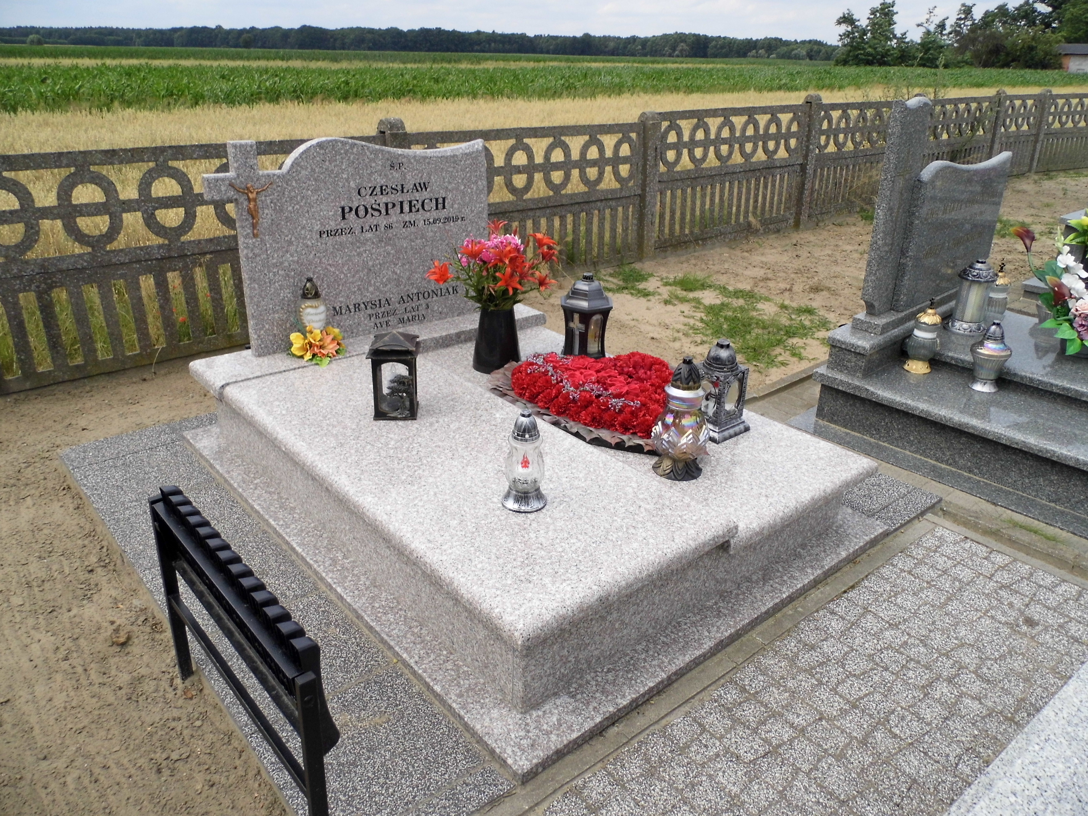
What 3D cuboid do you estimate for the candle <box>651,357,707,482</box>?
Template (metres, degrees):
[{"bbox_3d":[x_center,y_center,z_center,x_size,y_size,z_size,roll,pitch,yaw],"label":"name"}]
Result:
[{"bbox_3d":[0.430,0.023,2.419,0.178,0.372,0.178,6,24,10],"label":"candle"}]

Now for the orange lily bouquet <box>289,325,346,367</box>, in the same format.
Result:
[{"bbox_3d":[-0.926,-0.271,3.192,0.220,0.125,0.165,-11,27,-26],"label":"orange lily bouquet"}]

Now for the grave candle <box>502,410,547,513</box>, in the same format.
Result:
[{"bbox_3d":[-0.050,0.137,2.150,0.126,0.273,0.126,1,24,-1],"label":"grave candle"}]

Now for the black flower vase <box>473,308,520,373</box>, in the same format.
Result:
[{"bbox_3d":[-0.193,-0.295,3.241,0.203,0.252,0.203,0,24,-3],"label":"black flower vase"}]

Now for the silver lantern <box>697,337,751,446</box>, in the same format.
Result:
[{"bbox_3d":[0.606,-0.076,2.709,0.175,0.326,0.175,-18,30,-36],"label":"silver lantern"}]

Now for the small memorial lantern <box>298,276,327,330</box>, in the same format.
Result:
[{"bbox_3d":[-0.955,-0.377,3.210,0.117,0.302,0.115,-13,28,-29],"label":"small memorial lantern"}]

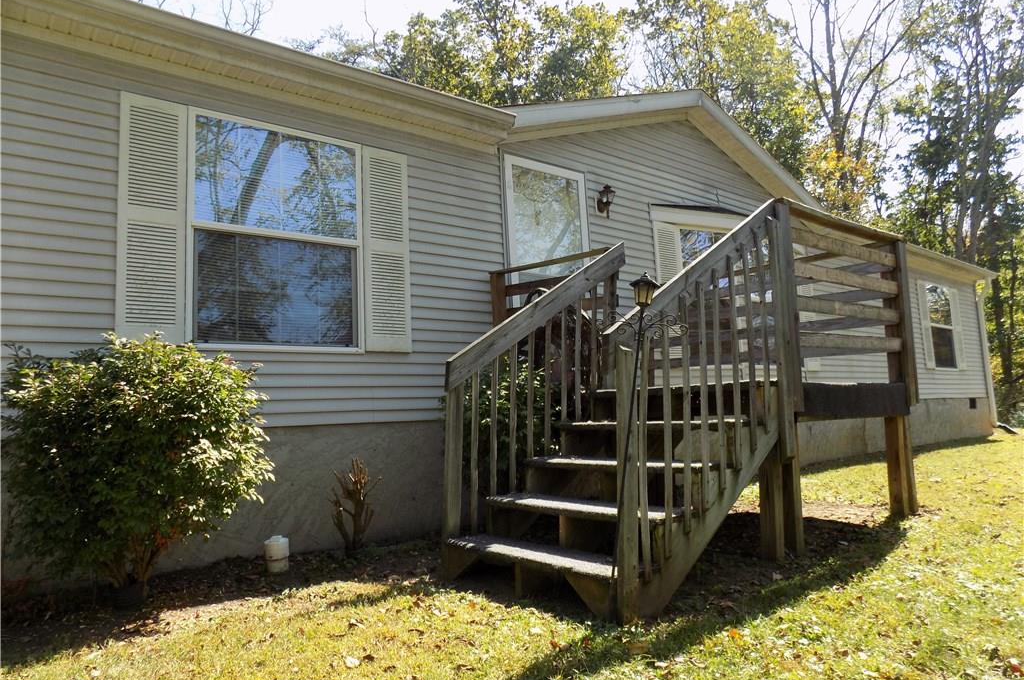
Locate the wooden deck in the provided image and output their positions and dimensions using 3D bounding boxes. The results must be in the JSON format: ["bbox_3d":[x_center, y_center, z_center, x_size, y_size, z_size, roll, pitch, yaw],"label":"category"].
[{"bbox_3d":[0.720,0.310,4.588,2.916,1.956,2.540,3,-7,-37],"label":"wooden deck"}]

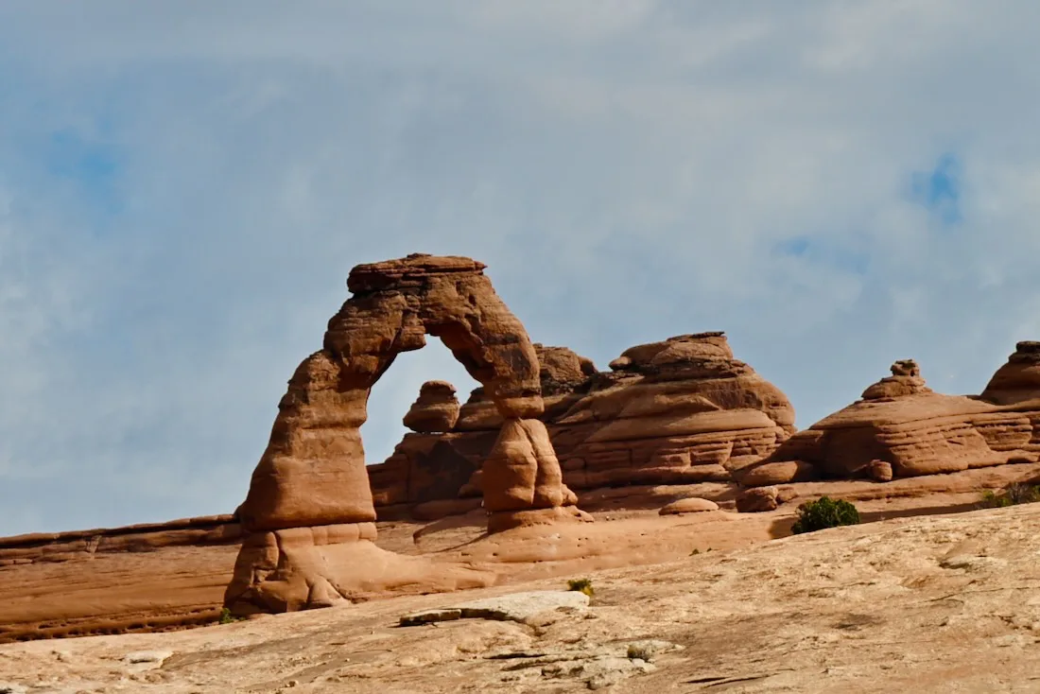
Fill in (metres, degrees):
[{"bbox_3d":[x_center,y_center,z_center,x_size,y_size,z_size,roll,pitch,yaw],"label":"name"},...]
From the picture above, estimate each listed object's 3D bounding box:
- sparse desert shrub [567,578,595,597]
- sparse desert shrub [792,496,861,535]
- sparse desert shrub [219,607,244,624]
[{"bbox_3d":[3.535,13.976,335.000,1.530,1.260,1.300,0,-2,0],"label":"sparse desert shrub"},{"bbox_3d":[18.259,10.160,345.000,4.180,2.540,3.550,0,-2,0],"label":"sparse desert shrub"},{"bbox_3d":[-17.801,16.553,355.000,1.510,1.100,1.280,0,-2,0],"label":"sparse desert shrub"}]

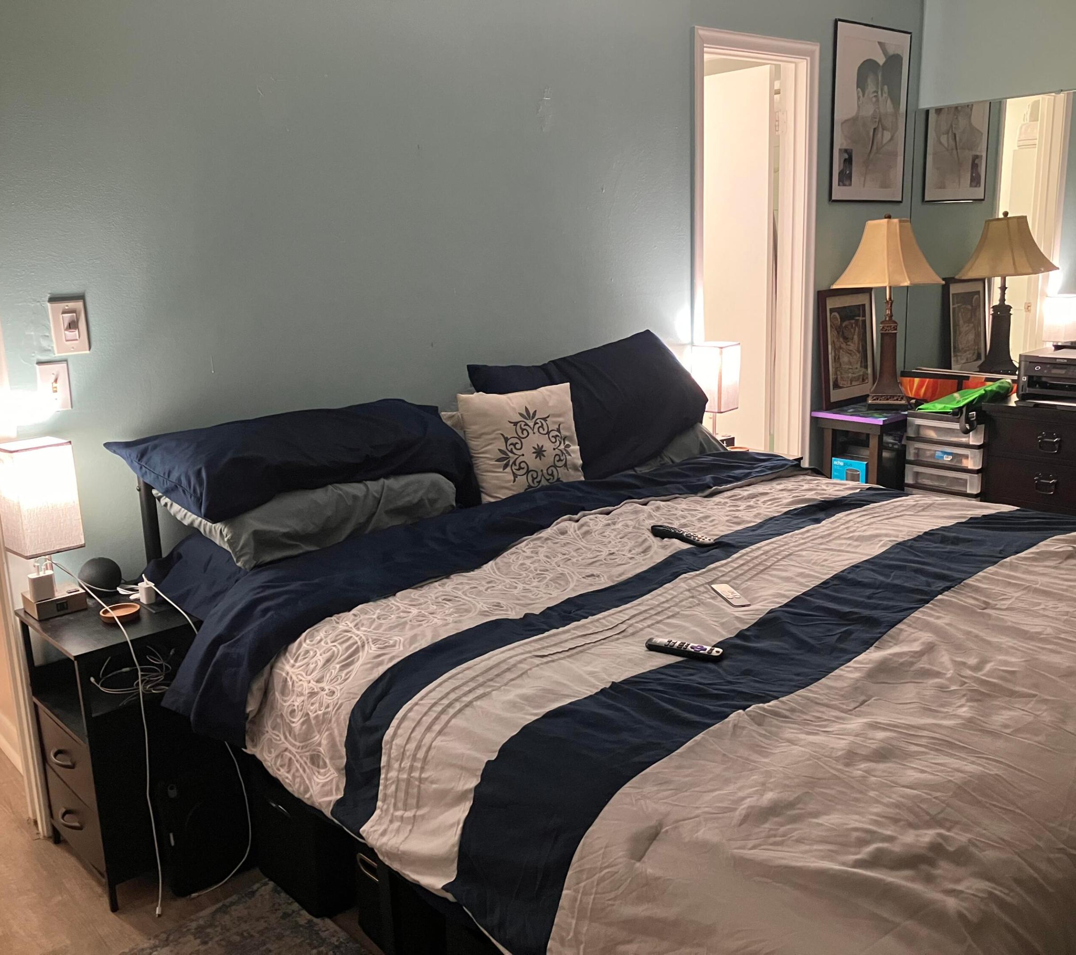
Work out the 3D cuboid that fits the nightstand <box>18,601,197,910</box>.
[{"bbox_3d":[-0.959,0.605,2.425,0.300,0.600,0.400,-13,17,-39],"label":"nightstand"}]

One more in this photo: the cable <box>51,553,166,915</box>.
[{"bbox_3d":[-0.940,0.567,2.320,0.085,0.720,0.400,-13,17,-39],"label":"cable"}]

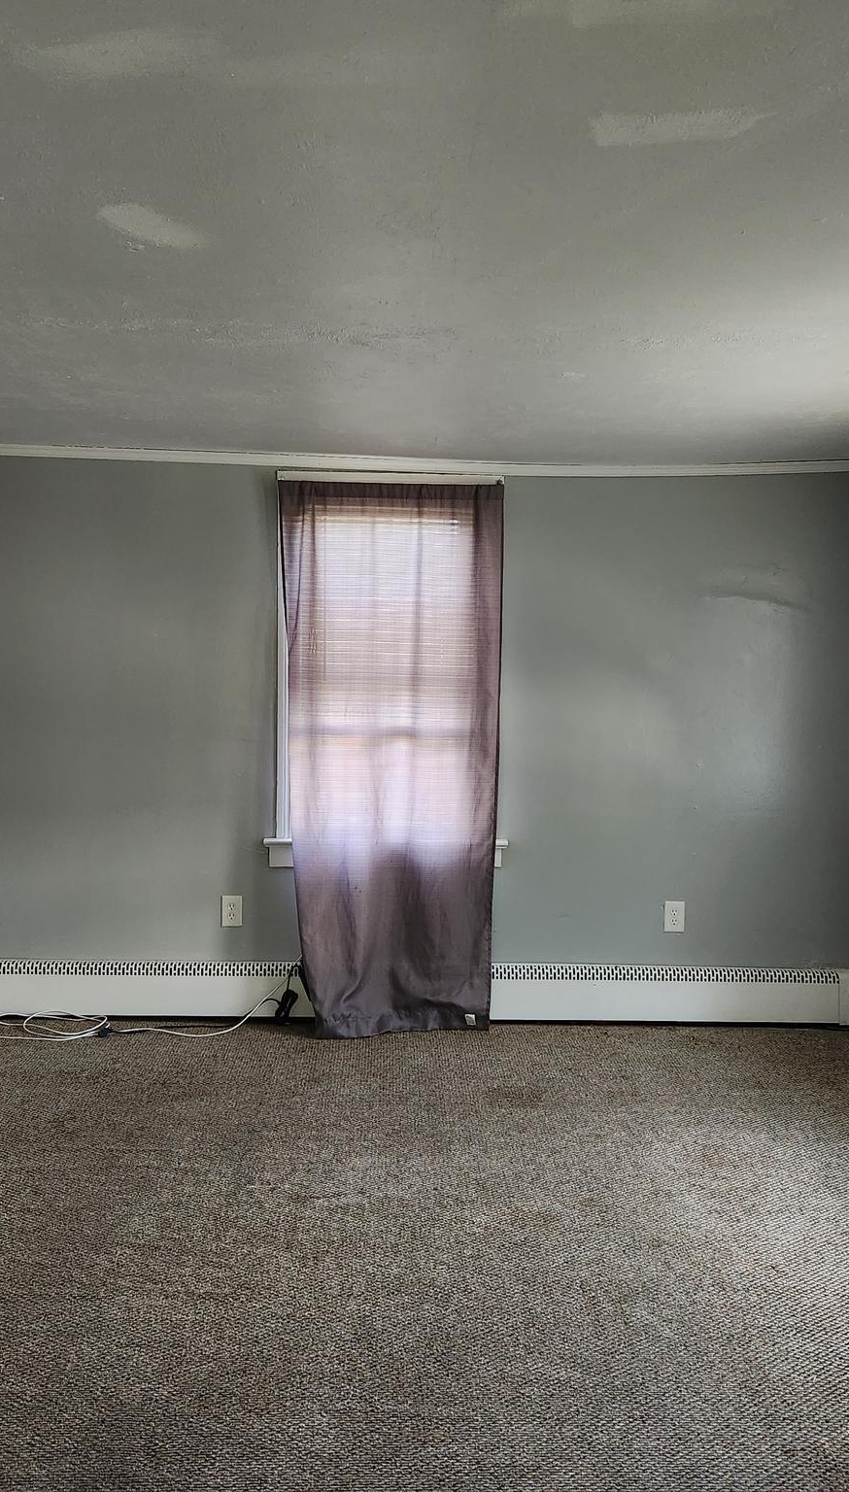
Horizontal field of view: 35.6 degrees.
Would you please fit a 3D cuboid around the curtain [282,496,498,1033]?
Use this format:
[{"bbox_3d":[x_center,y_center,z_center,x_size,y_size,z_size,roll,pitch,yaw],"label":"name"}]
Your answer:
[{"bbox_3d":[-0.130,0.043,4.828,0.833,2.018,0.181,1,4,-2],"label":"curtain"}]

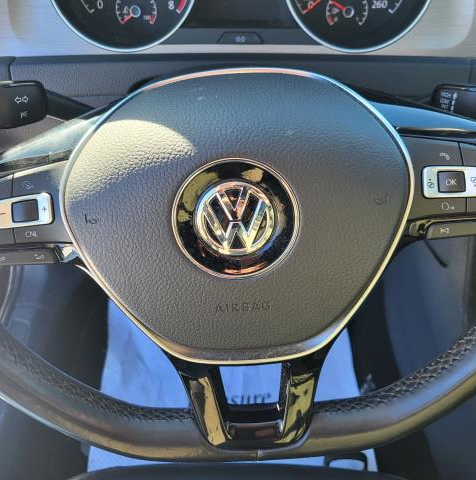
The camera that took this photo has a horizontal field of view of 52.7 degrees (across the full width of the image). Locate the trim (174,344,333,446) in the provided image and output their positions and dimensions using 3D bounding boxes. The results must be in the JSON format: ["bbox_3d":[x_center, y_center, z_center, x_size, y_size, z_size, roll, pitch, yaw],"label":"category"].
[{"bbox_3d":[0.009,0.096,0.301,0.096,0.062,0.032,-4,23,3],"label":"trim"}]

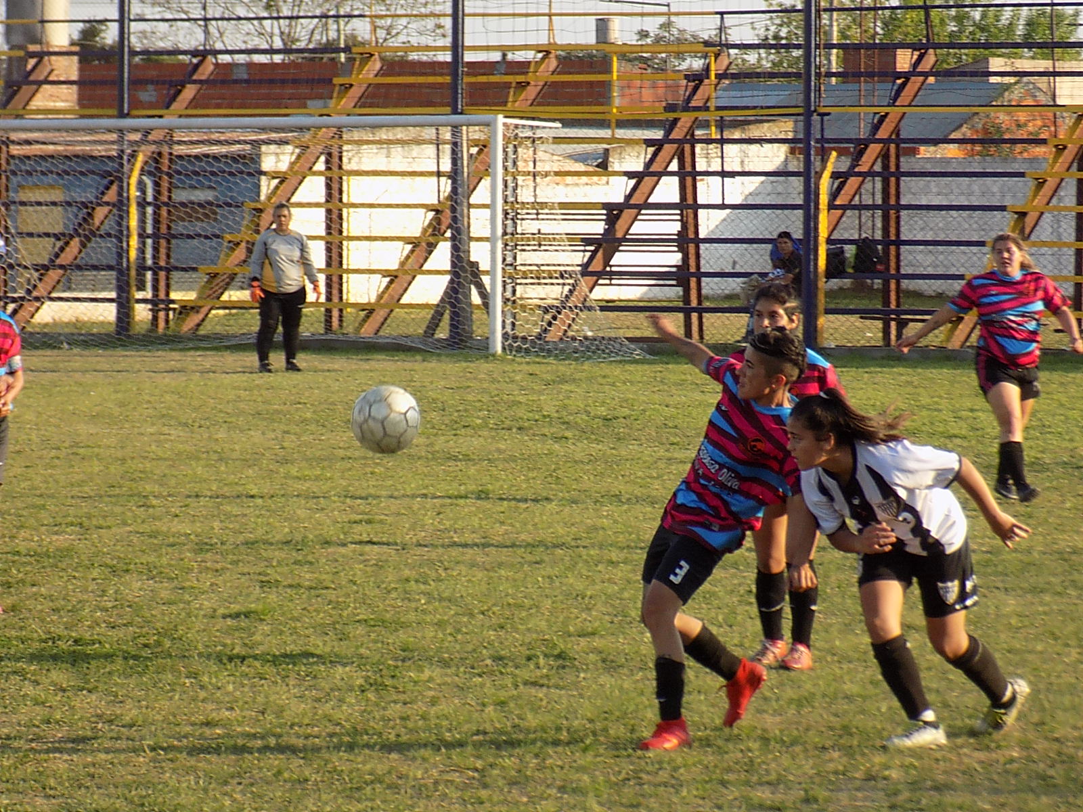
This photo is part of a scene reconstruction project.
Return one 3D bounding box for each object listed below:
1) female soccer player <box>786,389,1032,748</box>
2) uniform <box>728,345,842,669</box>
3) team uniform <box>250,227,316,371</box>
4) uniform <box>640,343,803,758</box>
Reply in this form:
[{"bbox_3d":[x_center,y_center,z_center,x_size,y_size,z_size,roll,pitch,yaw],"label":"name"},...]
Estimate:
[{"bbox_3d":[1.365,0.606,22.100,0.930,1.334,0.700,-2,3,-42],"label":"female soccer player"},{"bbox_3d":[1.037,0.432,25.300,0.480,1.379,0.340,1,3,15],"label":"uniform"},{"bbox_3d":[-2.505,-1.039,57.700,0.640,1.396,0.360,0,3,-5],"label":"team uniform"},{"bbox_3d":[0.659,0.531,22.000,0.600,1.478,0.580,-3,4,-45],"label":"uniform"}]

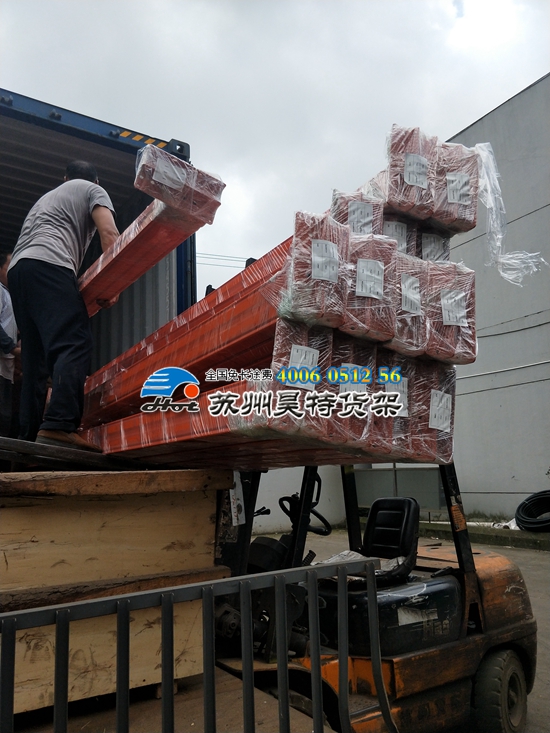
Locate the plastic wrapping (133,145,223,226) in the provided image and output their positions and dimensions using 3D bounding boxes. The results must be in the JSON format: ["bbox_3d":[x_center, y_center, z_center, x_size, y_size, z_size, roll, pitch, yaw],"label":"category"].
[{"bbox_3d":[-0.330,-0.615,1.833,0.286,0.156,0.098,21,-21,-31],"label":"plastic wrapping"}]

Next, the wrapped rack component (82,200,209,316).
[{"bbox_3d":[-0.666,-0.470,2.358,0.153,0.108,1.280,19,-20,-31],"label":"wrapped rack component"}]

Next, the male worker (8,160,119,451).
[{"bbox_3d":[-1.120,-0.390,2.820,0.520,1.620,0.600,-5,-11,10],"label":"male worker"}]

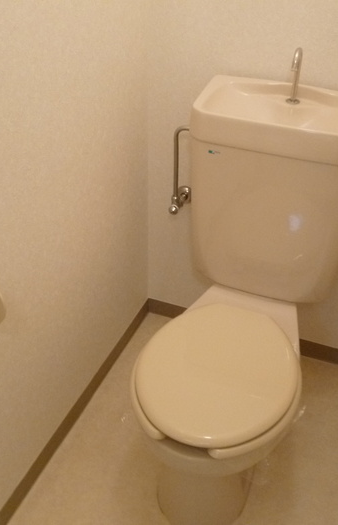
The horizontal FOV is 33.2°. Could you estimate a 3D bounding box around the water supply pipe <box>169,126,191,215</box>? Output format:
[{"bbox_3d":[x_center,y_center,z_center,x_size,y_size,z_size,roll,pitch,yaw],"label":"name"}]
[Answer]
[{"bbox_3d":[0.064,-0.260,1.594,0.113,0.274,0.102,14,38,18],"label":"water supply pipe"}]

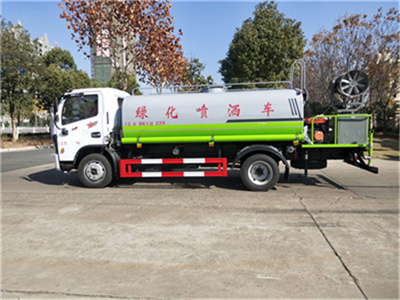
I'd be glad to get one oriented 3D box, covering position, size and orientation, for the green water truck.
[{"bbox_3d":[0.176,-0.664,7.305,7.300,2.930,2.200,0,6,8],"label":"green water truck"}]

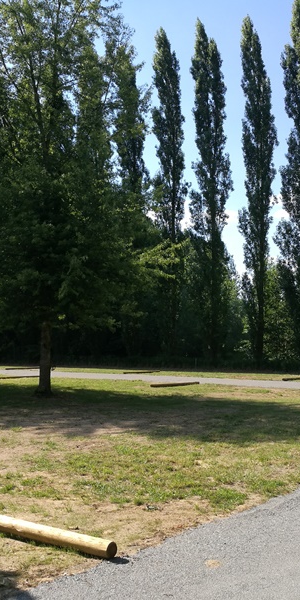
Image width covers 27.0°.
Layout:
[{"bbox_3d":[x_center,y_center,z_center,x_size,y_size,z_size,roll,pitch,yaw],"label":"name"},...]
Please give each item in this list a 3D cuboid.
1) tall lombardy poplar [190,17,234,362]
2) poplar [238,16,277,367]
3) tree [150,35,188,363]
[{"bbox_3d":[4.846,-8.537,49.175,3.309,28.452,3.309,0,-5,6],"label":"tall lombardy poplar"},{"bbox_3d":[8.068,-8.171,46.837,2.852,27.336,2.852,-1,-5,10],"label":"poplar"},{"bbox_3d":[1.612,-8.563,51.585,3.141,28.902,3.141,0,-5,2],"label":"tree"}]

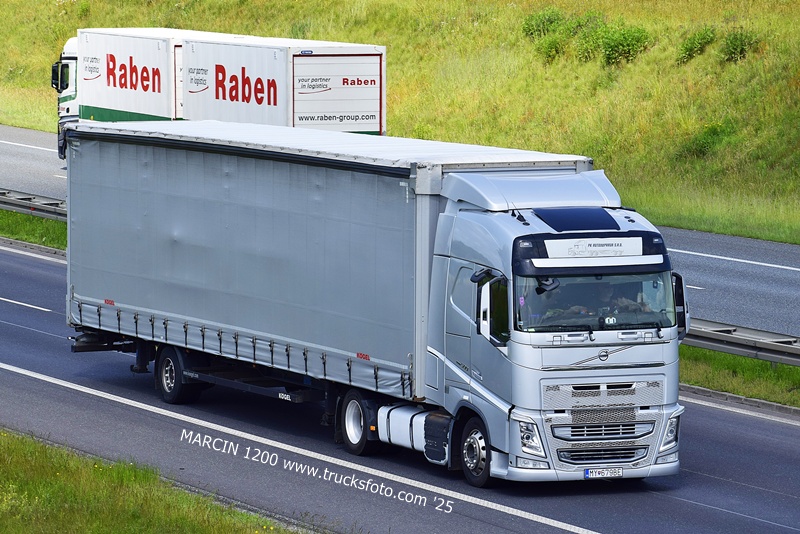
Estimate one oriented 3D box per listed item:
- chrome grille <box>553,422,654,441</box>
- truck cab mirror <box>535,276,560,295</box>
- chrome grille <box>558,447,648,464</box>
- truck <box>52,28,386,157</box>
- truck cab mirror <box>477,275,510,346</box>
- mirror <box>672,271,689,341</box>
[{"bbox_3d":[2.582,2.091,47.377,1.390,0.220,0.140,-3,5,-25],"label":"chrome grille"},{"bbox_3d":[1.856,0.237,46.897,0.250,0.200,0.220,-3,5,-25],"label":"truck cab mirror"},{"bbox_3d":[2.583,2.405,47.401,1.240,0.195,0.140,-3,5,-25],"label":"chrome grille"},{"bbox_3d":[-5.140,-4.150,99.900,2.600,3.970,18.300,-2,5,-23],"label":"truck"},{"bbox_3d":[1.170,0.562,47.099,0.360,0.860,0.190,-3,5,-25],"label":"truck cab mirror"},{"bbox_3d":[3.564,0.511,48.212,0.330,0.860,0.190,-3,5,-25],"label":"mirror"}]

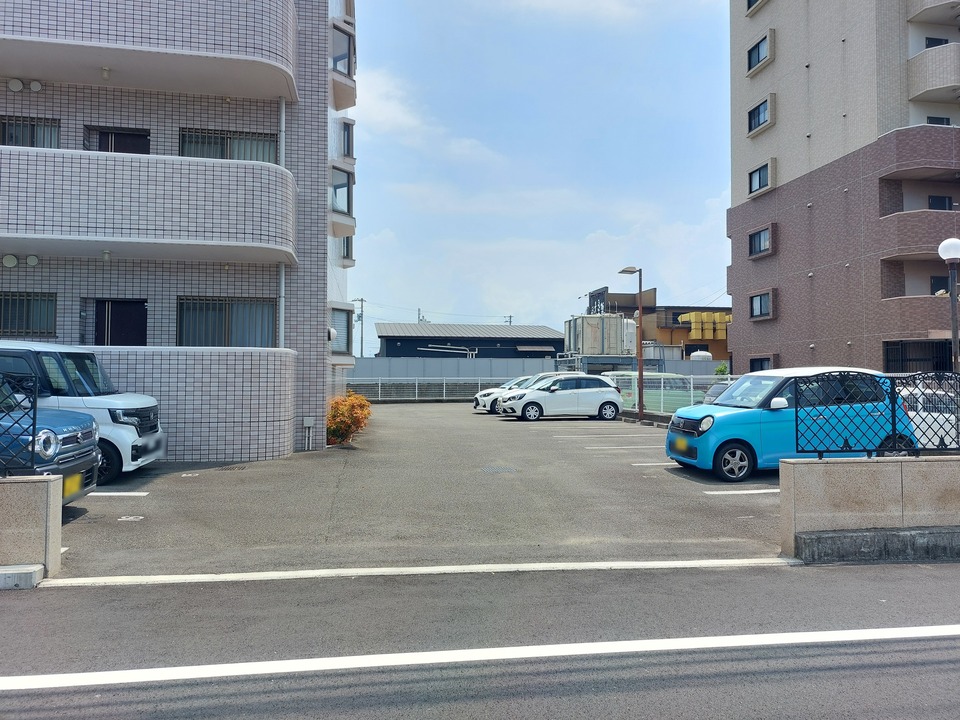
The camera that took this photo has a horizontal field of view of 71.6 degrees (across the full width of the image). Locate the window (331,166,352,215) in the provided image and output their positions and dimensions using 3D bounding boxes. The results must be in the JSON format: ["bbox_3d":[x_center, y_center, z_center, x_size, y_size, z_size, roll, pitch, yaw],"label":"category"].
[{"bbox_3d":[-2.857,-3.510,13.900,0.120,0.960,0.550,-1,-1,37],"label":"window"}]

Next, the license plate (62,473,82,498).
[{"bbox_3d":[-3.487,1.074,5.700,0.020,0.165,0.330,0,-1,-10],"label":"license plate"}]

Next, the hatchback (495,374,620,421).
[{"bbox_3d":[2.745,1.215,22.330,3.995,1.520,1.700,0,-1,-8],"label":"hatchback"}]

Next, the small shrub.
[{"bbox_3d":[-2.540,1.140,13.050,0.880,0.980,0.880,0,-1,-8],"label":"small shrub"}]

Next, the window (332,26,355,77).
[{"bbox_3d":[-2.856,-6.440,13.950,0.120,0.980,0.550,-1,-1,37],"label":"window"}]

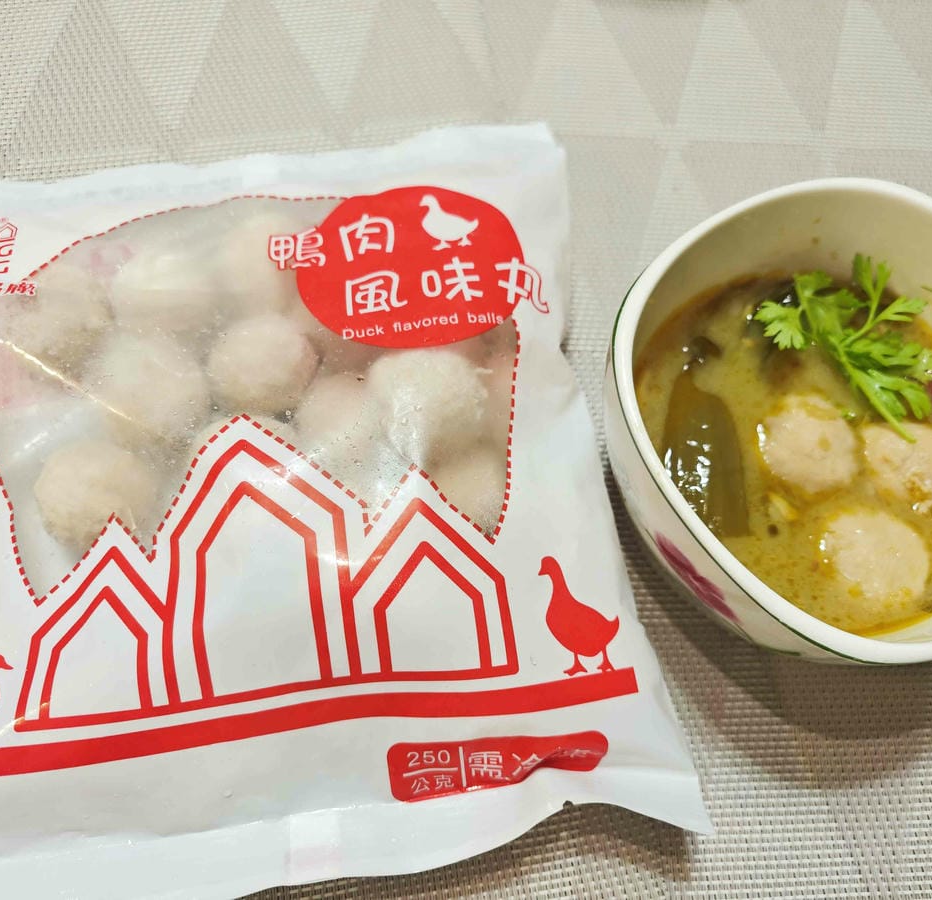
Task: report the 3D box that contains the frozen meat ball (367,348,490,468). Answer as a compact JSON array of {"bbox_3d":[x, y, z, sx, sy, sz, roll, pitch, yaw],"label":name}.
[{"bbox_3d":[-0.011,-0.012,0.222,0.033,0.033,0.033,0,70,-3],"label":"frozen meat ball"}]

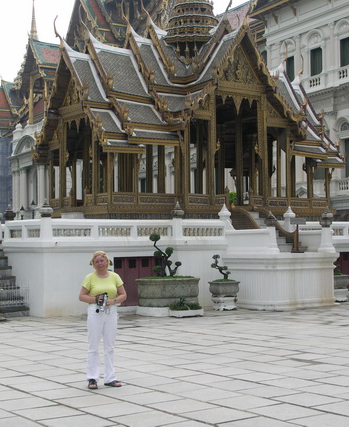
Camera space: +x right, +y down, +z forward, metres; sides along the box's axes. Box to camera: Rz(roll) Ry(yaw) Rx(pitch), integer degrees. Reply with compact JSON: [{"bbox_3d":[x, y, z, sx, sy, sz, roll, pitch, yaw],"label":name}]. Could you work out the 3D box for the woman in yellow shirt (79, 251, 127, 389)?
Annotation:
[{"bbox_3d":[-0.864,1.246,11.521,0.560,1.610,0.420,-1,-1,-6],"label":"woman in yellow shirt"}]

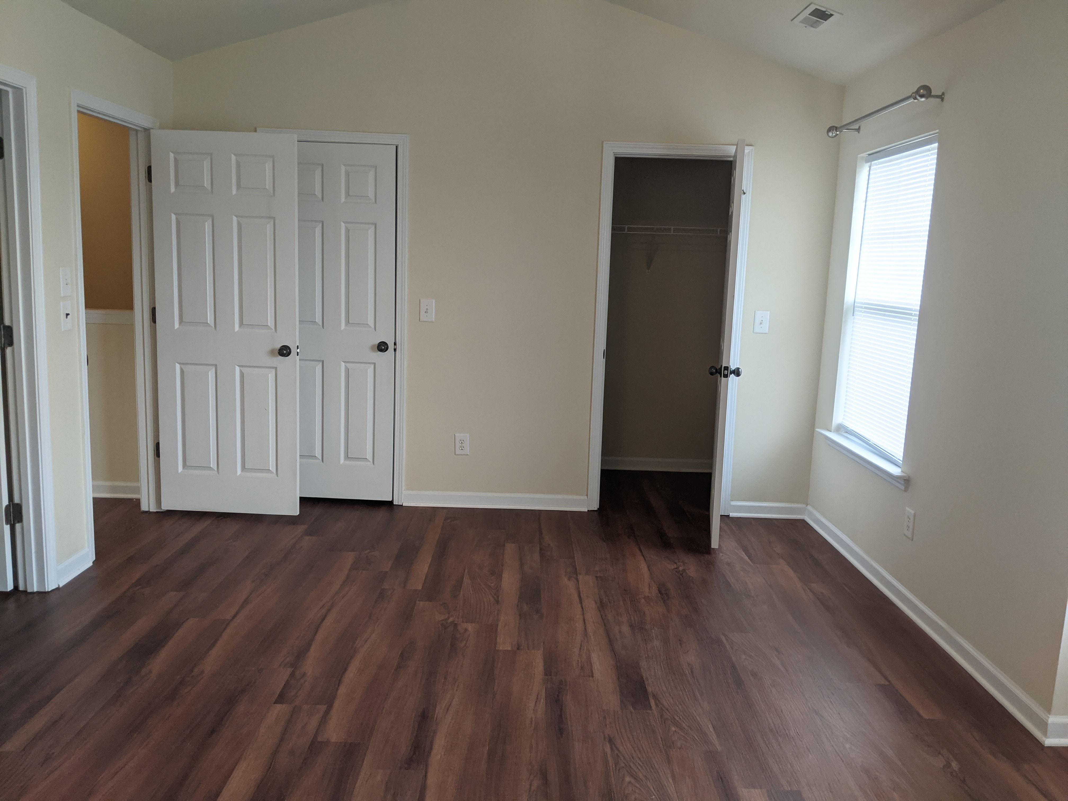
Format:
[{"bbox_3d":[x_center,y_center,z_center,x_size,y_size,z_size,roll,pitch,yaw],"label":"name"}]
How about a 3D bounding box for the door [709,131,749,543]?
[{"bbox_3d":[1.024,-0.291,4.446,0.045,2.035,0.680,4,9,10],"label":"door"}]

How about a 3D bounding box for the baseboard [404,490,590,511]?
[{"bbox_3d":[-0.225,0.596,4.909,1.083,0.086,0.025,2,9,0],"label":"baseboard"}]

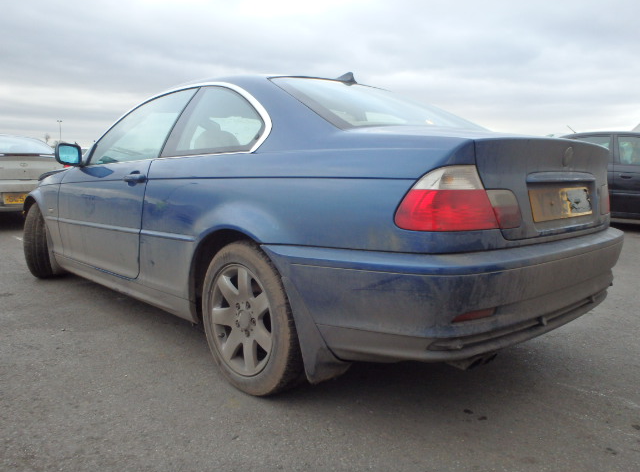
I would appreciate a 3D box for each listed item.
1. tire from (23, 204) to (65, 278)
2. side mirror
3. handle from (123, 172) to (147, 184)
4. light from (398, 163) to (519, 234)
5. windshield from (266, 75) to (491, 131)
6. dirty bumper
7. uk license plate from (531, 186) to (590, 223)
[{"bbox_3d":[-2.098,0.009,4.042,0.205,0.625,0.625,-1,8,-15],"label":"tire"},{"bbox_3d":[-1.530,-0.496,3.150,0.175,0.140,0.110,-7,11,-43],"label":"side mirror"},{"bbox_3d":[-0.903,-0.276,2.503,0.050,0.055,0.230,-7,11,-43],"label":"handle"},{"bbox_3d":[0.416,-0.114,1.538,0.450,0.190,0.200,-7,11,-43],"label":"light"},{"bbox_3d":[0.372,-0.592,2.383,1.280,0.090,0.660,-7,35,-43],"label":"windshield"},{"bbox_3d":[0.696,0.156,2.127,1.720,0.400,0.780,-7,11,-43],"label":"dirty bumper"},{"bbox_3d":[0.889,-0.119,1.884,0.520,0.111,0.020,-7,-3,-43],"label":"uk license plate"}]

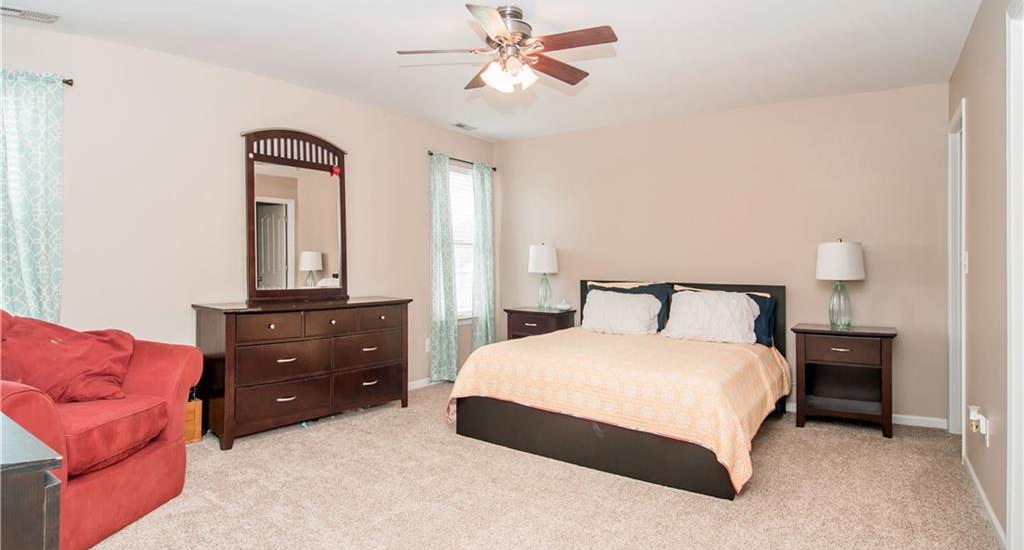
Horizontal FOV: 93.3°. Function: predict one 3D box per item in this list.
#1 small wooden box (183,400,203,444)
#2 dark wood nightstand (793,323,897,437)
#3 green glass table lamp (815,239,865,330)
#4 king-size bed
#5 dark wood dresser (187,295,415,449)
[{"bbox_3d":[-2.223,0.992,3.234,0.180,0.270,0.210,0,1,38],"label":"small wooden box"},{"bbox_3d":[2.479,0.761,3.621,0.622,0.704,0.408,1,2,31],"label":"dark wood nightstand"},{"bbox_3d":[2.410,0.068,3.550,0.310,0.660,0.310,0,1,37],"label":"green glass table lamp"},{"bbox_3d":[0.915,0.597,3.672,1.880,1.030,1.950,0,1,36],"label":"king-size bed"},{"bbox_3d":[-1.516,0.670,3.753,0.470,0.900,1.510,0,1,38],"label":"dark wood dresser"}]

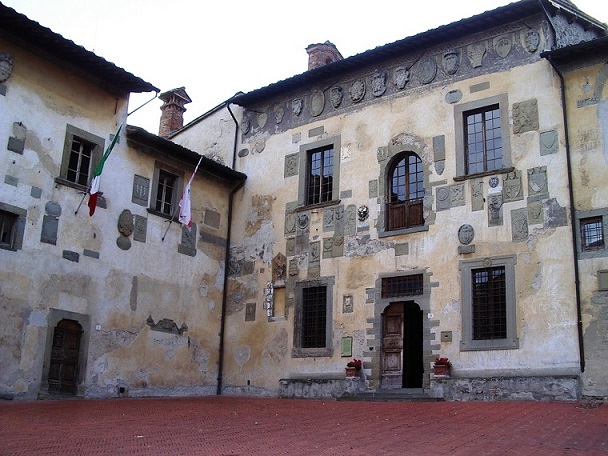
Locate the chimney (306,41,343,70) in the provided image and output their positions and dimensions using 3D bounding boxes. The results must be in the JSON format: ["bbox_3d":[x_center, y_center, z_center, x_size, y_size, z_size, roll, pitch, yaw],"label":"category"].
[{"bbox_3d":[0.840,-6.394,27.058,1.043,1.750,1.043,-10,-19,36],"label":"chimney"}]

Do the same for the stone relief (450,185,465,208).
[{"bbox_3d":[4.508,-0.942,19.489,0.452,0.705,0.100,-10,-19,36],"label":"stone relief"}]

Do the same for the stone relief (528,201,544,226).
[{"bbox_3d":[6.265,-0.416,18.004,0.405,0.649,0.080,-9,-19,36],"label":"stone relief"}]

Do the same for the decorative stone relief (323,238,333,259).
[{"bbox_3d":[0.800,0.663,21.993,0.392,0.688,0.080,-9,-19,36],"label":"decorative stone relief"}]

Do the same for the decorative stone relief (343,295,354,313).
[{"bbox_3d":[1.402,2.411,20.994,0.357,0.553,0.090,-9,-19,36],"label":"decorative stone relief"}]

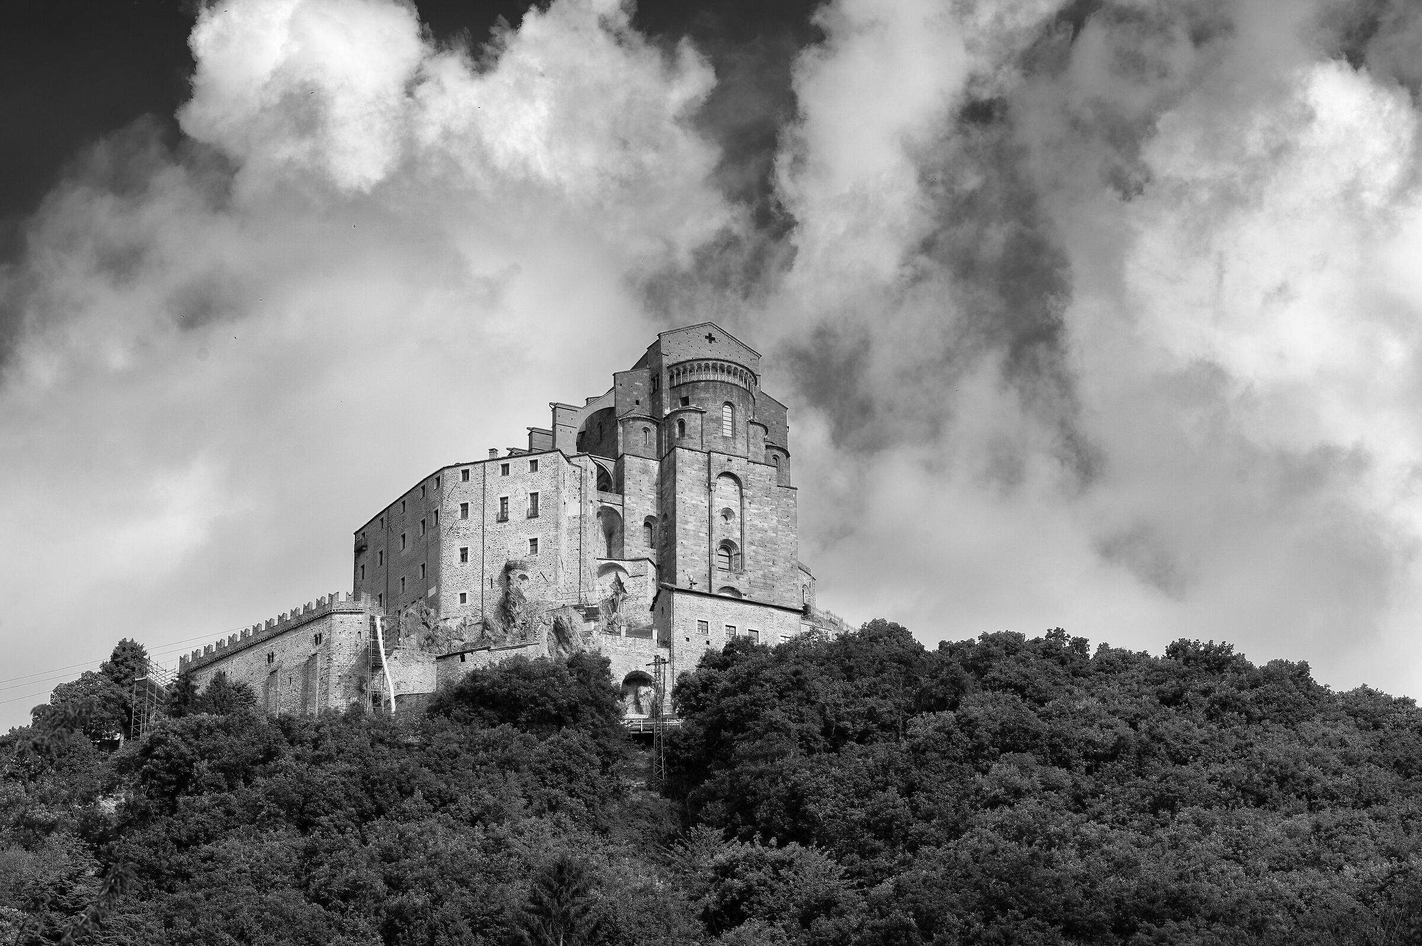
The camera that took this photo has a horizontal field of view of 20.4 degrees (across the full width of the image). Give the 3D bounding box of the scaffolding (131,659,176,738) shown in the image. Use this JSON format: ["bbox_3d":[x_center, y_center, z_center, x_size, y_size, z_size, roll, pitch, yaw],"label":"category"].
[{"bbox_3d":[-62.438,25.264,442.370,3.300,9.000,4.200,-13,-28,25],"label":"scaffolding"}]

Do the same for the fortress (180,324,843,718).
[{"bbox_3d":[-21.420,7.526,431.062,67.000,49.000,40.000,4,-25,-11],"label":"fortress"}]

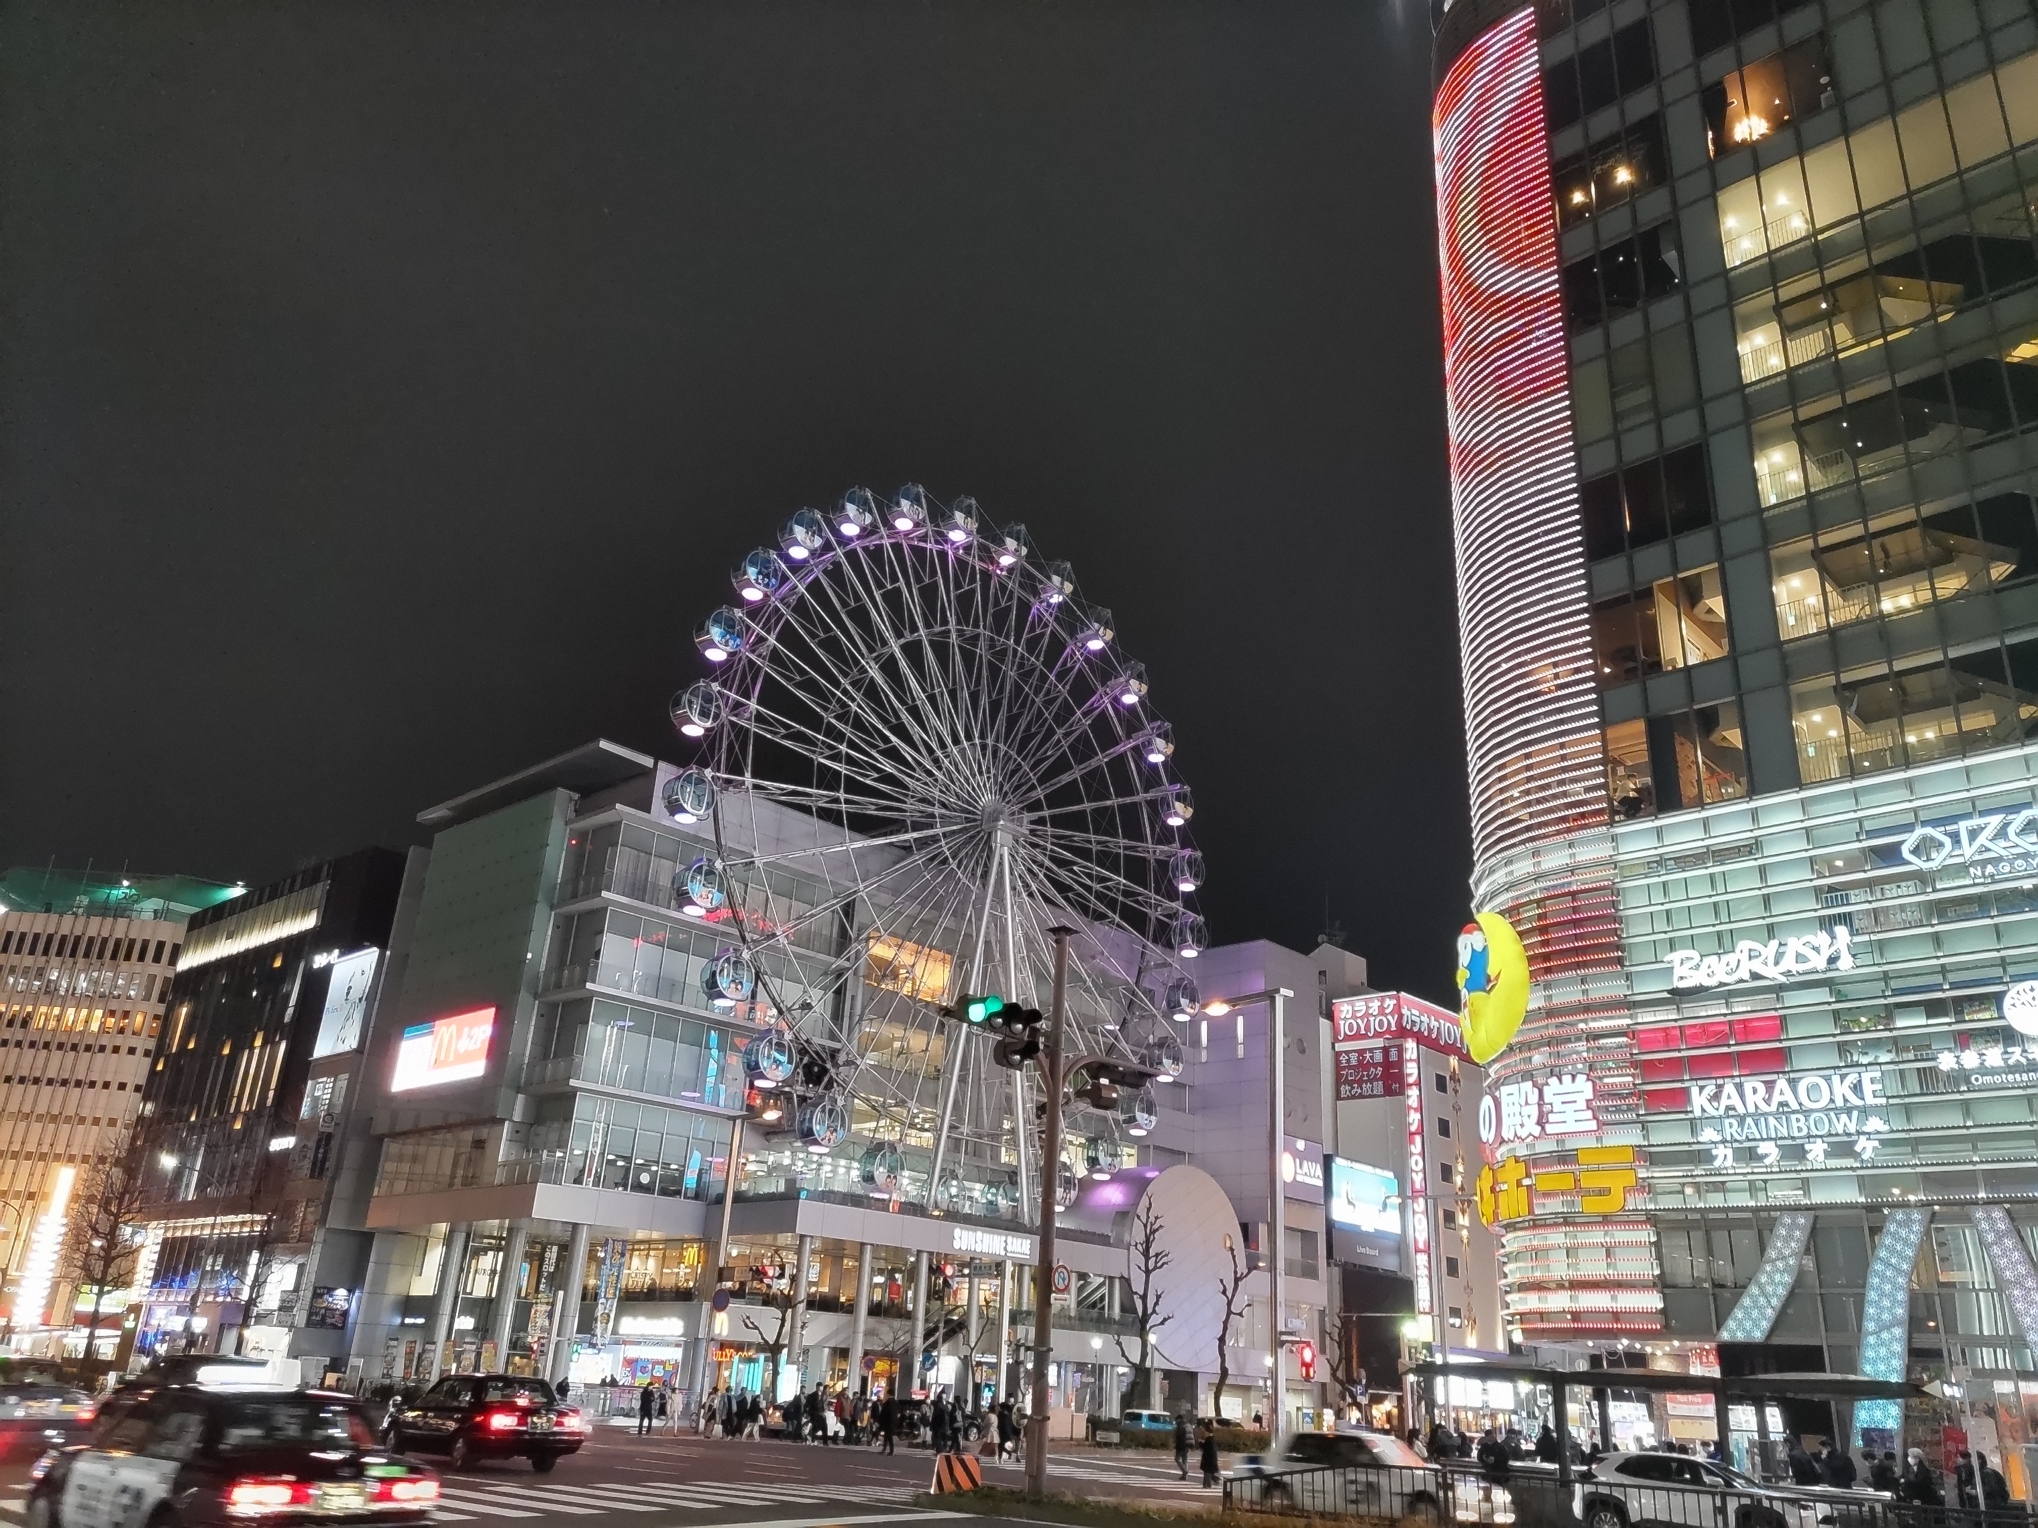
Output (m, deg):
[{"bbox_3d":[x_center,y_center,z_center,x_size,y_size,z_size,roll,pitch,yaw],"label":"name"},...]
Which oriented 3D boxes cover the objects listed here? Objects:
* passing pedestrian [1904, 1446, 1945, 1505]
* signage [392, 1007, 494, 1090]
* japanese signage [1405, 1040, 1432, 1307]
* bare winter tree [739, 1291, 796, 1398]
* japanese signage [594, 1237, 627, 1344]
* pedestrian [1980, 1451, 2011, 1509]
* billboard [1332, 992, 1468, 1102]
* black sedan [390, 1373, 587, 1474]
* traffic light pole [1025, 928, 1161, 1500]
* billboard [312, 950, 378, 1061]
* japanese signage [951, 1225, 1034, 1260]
[{"bbox_3d":[14.022,11.492,23.690,0.450,1.640,0.500,-2,-23,14],"label":"passing pedestrian"},{"bbox_3d":[-28.761,14.454,76.811,9.400,3.300,0.350,-17,-30,40],"label":"signage"},{"bbox_3d":[28.013,28.533,107.129,1.100,18.480,0.400,-17,-30,40],"label":"japanese signage"},{"bbox_3d":[-9.370,22.159,57.417,2.200,5.000,2.000,6,-22,-6],"label":"bare winter tree"},{"bbox_3d":[-18.624,23.976,69.533,0.250,4.650,1.100,-17,-30,40],"label":"japanese signage"},{"bbox_3d":[14.828,11.324,23.183,0.450,1.680,0.500,-9,-25,28],"label":"pedestrian"},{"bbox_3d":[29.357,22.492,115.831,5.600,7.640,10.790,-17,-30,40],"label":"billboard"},{"bbox_3d":[-9.560,11.610,27.100,1.700,1.510,4.700,22,-29,-38],"label":"black sedan"},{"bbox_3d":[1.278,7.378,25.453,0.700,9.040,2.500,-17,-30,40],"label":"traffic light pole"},{"bbox_3d":[-38.562,13.965,88.172,5.900,5.650,0.400,-17,-30,40],"label":"billboard"},{"bbox_3d":[-1.148,23.607,75.232,0.250,1.000,5.700,-17,-30,40],"label":"japanese signage"}]

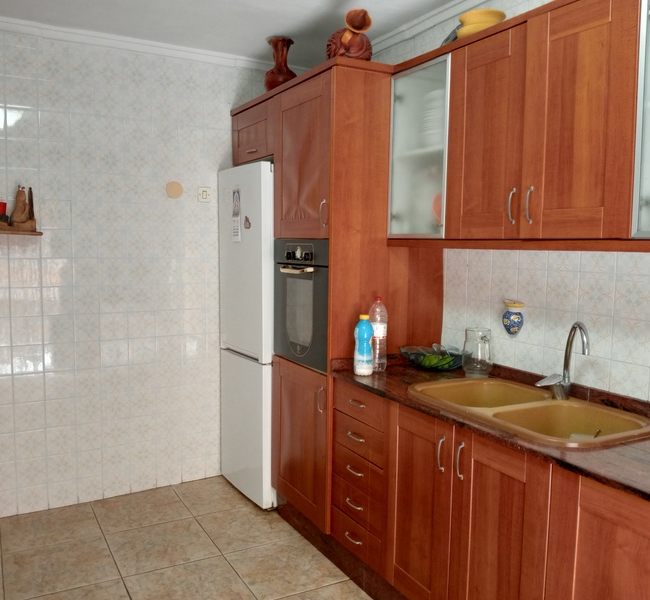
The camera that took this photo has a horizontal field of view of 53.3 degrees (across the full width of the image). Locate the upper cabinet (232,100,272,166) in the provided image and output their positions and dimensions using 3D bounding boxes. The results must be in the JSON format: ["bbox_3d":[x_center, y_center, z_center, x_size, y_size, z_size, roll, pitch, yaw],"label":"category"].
[{"bbox_3d":[-0.135,-0.905,3.652,0.590,0.290,0.590,-2,6,-29],"label":"upper cabinet"}]

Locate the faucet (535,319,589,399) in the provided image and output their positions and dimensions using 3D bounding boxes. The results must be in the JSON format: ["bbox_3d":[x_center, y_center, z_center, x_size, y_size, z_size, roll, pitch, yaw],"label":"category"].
[{"bbox_3d":[0.834,0.221,2.263,0.135,0.295,0.220,1,5,6],"label":"faucet"}]

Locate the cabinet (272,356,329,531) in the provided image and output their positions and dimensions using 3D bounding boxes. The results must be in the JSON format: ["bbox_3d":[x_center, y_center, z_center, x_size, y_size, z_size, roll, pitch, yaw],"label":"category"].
[{"bbox_3d":[0.119,0.648,3.215,0.560,0.710,0.597,-2,6,-28],"label":"cabinet"}]

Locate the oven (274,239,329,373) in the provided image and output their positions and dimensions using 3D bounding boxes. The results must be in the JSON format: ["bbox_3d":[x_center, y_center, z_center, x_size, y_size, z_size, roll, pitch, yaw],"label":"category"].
[{"bbox_3d":[0.109,0.001,3.204,0.540,0.595,0.580,-2,6,-29],"label":"oven"}]

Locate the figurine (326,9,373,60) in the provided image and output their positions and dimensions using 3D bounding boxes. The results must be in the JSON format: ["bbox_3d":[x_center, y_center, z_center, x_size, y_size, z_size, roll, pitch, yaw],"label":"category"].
[{"bbox_3d":[0.116,-1.158,2.858,0.205,0.250,0.180,1,5,2],"label":"figurine"}]

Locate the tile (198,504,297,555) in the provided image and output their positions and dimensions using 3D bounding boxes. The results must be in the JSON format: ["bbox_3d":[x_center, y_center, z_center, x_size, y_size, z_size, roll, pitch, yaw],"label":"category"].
[{"bbox_3d":[-0.386,1.181,3.375,0.463,0.010,0.463,-2,6,-28],"label":"tile"}]

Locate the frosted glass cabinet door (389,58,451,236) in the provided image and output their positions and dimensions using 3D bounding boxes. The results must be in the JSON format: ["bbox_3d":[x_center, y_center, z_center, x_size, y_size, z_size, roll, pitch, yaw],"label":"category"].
[{"bbox_3d":[0.382,-0.598,2.643,0.020,0.691,0.393,-3,6,-28],"label":"frosted glass cabinet door"}]

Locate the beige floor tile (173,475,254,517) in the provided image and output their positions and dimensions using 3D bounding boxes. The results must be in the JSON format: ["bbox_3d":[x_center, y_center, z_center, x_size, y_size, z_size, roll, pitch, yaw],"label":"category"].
[{"bbox_3d":[-0.604,1.132,3.752,0.456,0.010,0.456,-2,6,-29],"label":"beige floor tile"}]

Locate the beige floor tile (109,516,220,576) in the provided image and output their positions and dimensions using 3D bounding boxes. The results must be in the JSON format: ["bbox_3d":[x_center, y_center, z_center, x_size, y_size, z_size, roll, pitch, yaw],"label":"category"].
[{"bbox_3d":[-0.794,1.199,3.157,0.463,0.010,0.463,-2,6,-28],"label":"beige floor tile"}]

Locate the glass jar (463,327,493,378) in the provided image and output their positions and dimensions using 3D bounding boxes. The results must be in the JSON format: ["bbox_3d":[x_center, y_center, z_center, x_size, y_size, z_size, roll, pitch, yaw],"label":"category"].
[{"bbox_3d":[0.632,0.219,2.665,0.127,0.194,0.127,1,5,0],"label":"glass jar"}]

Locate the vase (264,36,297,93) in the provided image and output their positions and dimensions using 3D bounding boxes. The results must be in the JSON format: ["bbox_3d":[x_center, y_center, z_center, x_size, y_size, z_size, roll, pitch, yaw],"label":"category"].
[{"bbox_3d":[-0.228,-1.194,3.357,0.170,0.315,0.170,1,5,0],"label":"vase"}]

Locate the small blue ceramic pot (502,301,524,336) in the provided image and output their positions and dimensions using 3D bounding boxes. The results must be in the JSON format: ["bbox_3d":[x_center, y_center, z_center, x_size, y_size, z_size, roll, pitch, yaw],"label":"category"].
[{"bbox_3d":[0.747,0.073,2.571,0.065,0.136,0.098,-2,6,-28],"label":"small blue ceramic pot"}]

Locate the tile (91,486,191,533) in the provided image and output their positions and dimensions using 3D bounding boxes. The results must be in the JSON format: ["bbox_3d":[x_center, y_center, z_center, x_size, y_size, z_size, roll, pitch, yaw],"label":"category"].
[{"bbox_3d":[-1.005,1.147,3.531,0.456,0.010,0.456,-2,6,-29],"label":"tile"}]

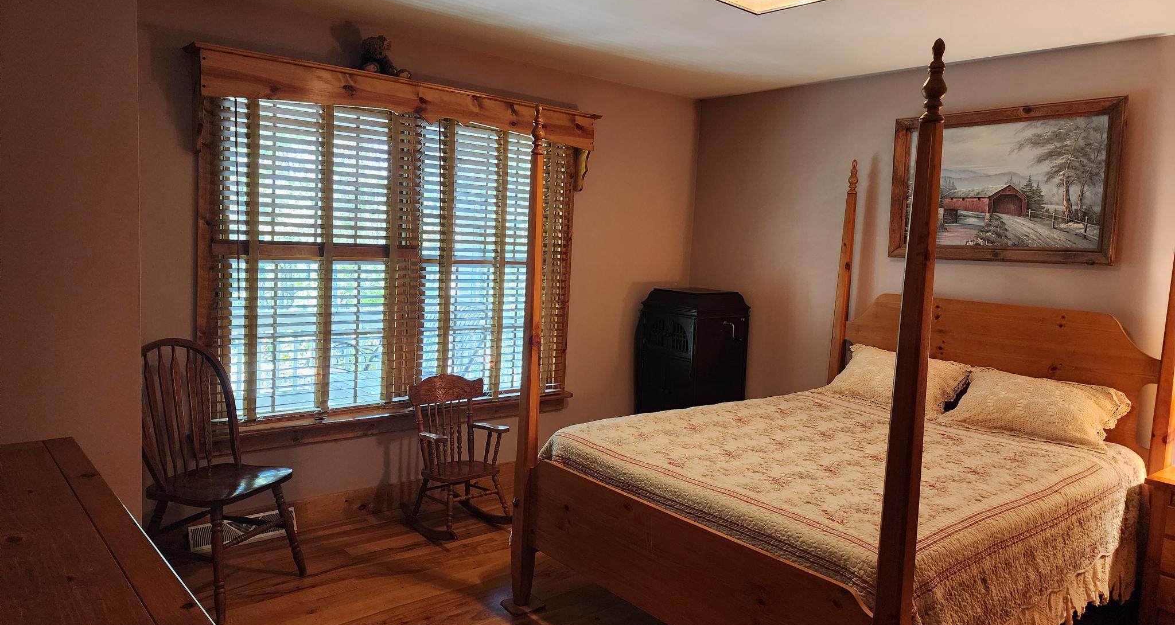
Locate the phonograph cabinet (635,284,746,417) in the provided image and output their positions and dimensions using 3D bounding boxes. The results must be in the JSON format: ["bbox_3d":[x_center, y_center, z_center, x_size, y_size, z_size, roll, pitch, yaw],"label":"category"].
[{"bbox_3d":[0.662,0.452,4.990,0.505,1.178,0.460,-2,7,-40],"label":"phonograph cabinet"}]

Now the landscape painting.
[{"bbox_3d":[1.982,-0.615,3.789,0.045,0.727,1.051,-6,9,-39],"label":"landscape painting"}]

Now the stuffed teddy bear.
[{"bbox_3d":[-0.965,-1.212,3.751,0.170,0.196,0.200,8,8,44],"label":"stuffed teddy bear"}]

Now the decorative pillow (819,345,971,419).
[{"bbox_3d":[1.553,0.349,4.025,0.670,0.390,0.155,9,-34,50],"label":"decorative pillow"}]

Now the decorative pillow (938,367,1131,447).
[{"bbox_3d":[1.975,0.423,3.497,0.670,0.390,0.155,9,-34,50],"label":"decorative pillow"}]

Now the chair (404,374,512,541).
[{"bbox_3d":[-0.628,0.714,3.948,0.445,0.735,0.455,-2,7,-42],"label":"chair"}]

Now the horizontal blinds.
[{"bbox_3d":[-0.879,-0.271,4.008,2.000,1.493,0.060,-2,7,-40],"label":"horizontal blinds"}]

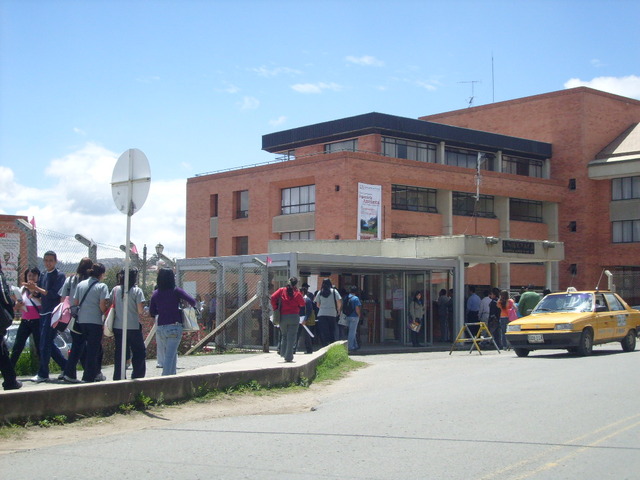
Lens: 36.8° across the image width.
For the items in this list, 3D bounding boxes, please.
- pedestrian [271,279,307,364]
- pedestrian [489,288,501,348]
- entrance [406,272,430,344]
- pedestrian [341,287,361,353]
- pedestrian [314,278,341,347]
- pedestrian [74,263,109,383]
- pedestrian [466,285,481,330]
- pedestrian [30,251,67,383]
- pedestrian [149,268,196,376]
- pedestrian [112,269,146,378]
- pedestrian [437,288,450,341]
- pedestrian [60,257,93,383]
[{"bbox_3d":[-0.593,1.500,18.100,0.560,1.606,0.400,0,-4,6],"label":"pedestrian"},{"bbox_3d":[5.060,2.234,27.800,0.320,1.680,0.450,2,-4,-25],"label":"pedestrian"},{"bbox_3d":[2.793,1.971,27.400,1.050,2.106,0.150,3,-5,-40],"label":"entrance"},{"bbox_3d":[0.858,2.039,25.000,0.500,1.669,0.360,-3,-5,37],"label":"pedestrian"},{"bbox_3d":[0.173,1.625,20.800,0.530,1.575,0.320,0,-4,-3],"label":"pedestrian"},{"bbox_3d":[-3.064,1.119,12.950,0.500,1.614,0.360,0,-4,7],"label":"pedestrian"},{"bbox_3d":[4.565,2.208,28.500,0.500,1.702,0.300,1,-4,-14],"label":"pedestrian"},{"bbox_3d":[-3.636,1.030,12.900,0.500,1.759,0.420,-2,-5,34],"label":"pedestrian"},{"bbox_3d":[-2.155,1.209,14.000,0.600,1.596,0.360,0,-4,0],"label":"pedestrian"},{"bbox_3d":[-2.689,1.178,13.500,0.500,1.604,0.330,0,-4,1],"label":"pedestrian"},{"bbox_3d":[3.892,2.389,30.300,0.500,1.658,0.320,-3,-5,37],"label":"pedestrian"},{"bbox_3d":[-3.318,1.084,13.100,0.500,1.683,0.380,-1,-4,14],"label":"pedestrian"}]

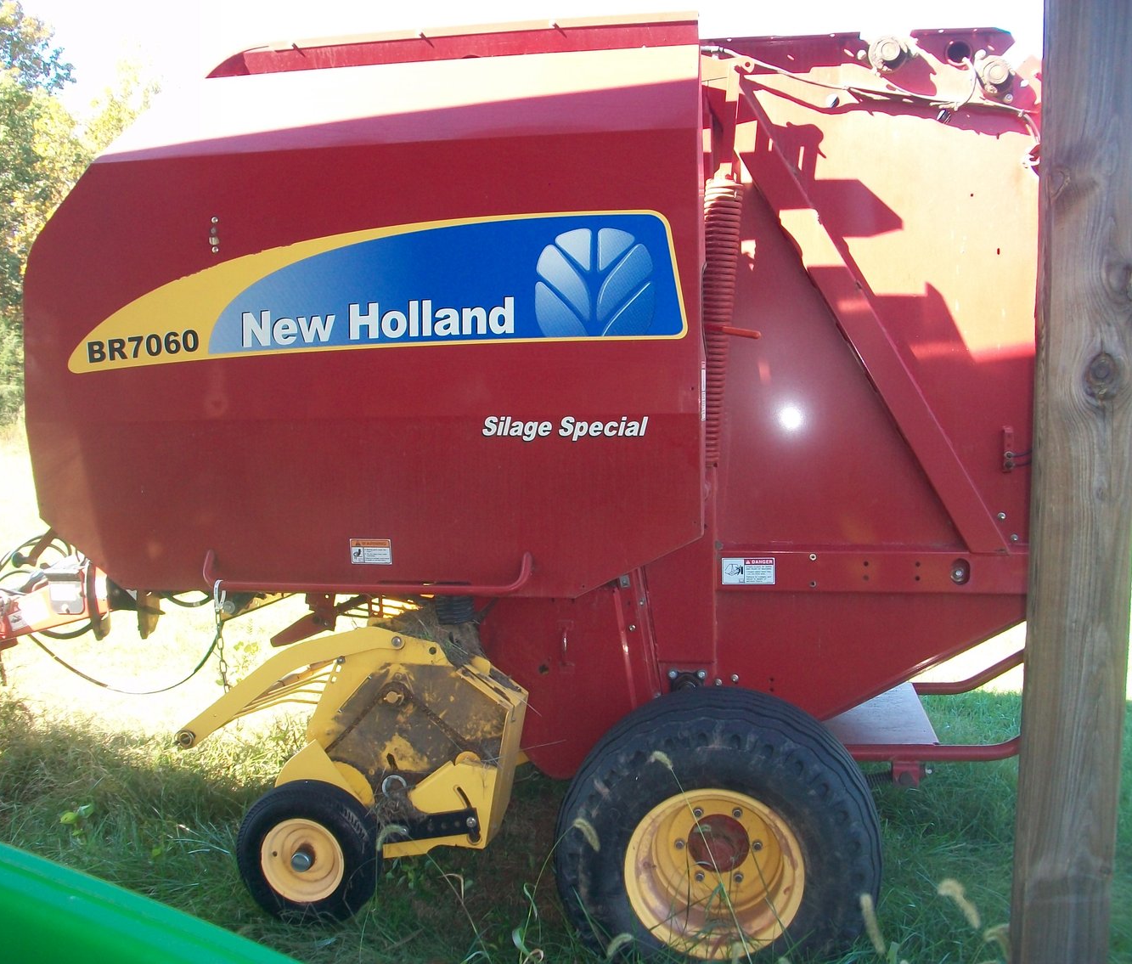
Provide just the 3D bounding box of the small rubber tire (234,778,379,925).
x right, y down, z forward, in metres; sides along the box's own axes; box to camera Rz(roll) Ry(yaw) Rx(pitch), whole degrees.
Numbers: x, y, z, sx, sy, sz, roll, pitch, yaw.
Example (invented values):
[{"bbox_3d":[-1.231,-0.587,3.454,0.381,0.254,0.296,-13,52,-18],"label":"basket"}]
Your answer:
[{"bbox_3d":[-0.683,0.989,3.372,0.390,0.390,0.122,0,8,10],"label":"small rubber tire"}]

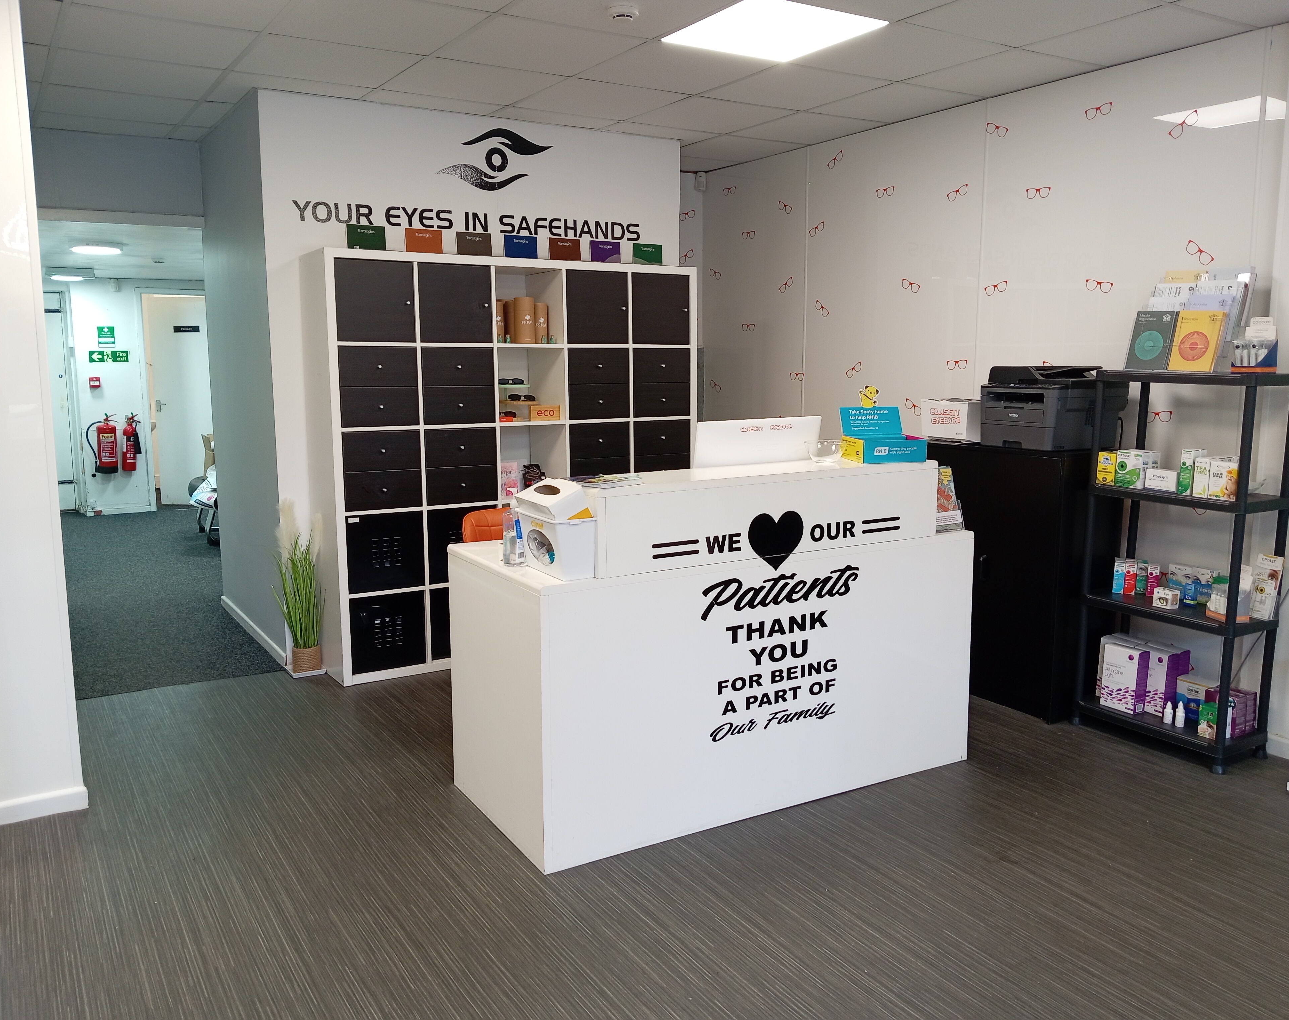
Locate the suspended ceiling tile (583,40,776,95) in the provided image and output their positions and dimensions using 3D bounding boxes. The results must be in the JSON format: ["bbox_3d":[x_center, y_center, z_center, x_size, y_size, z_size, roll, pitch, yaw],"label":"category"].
[{"bbox_3d":[0.121,-1.741,4.177,0.595,0.020,0.595,-5,10,-31],"label":"suspended ceiling tile"}]

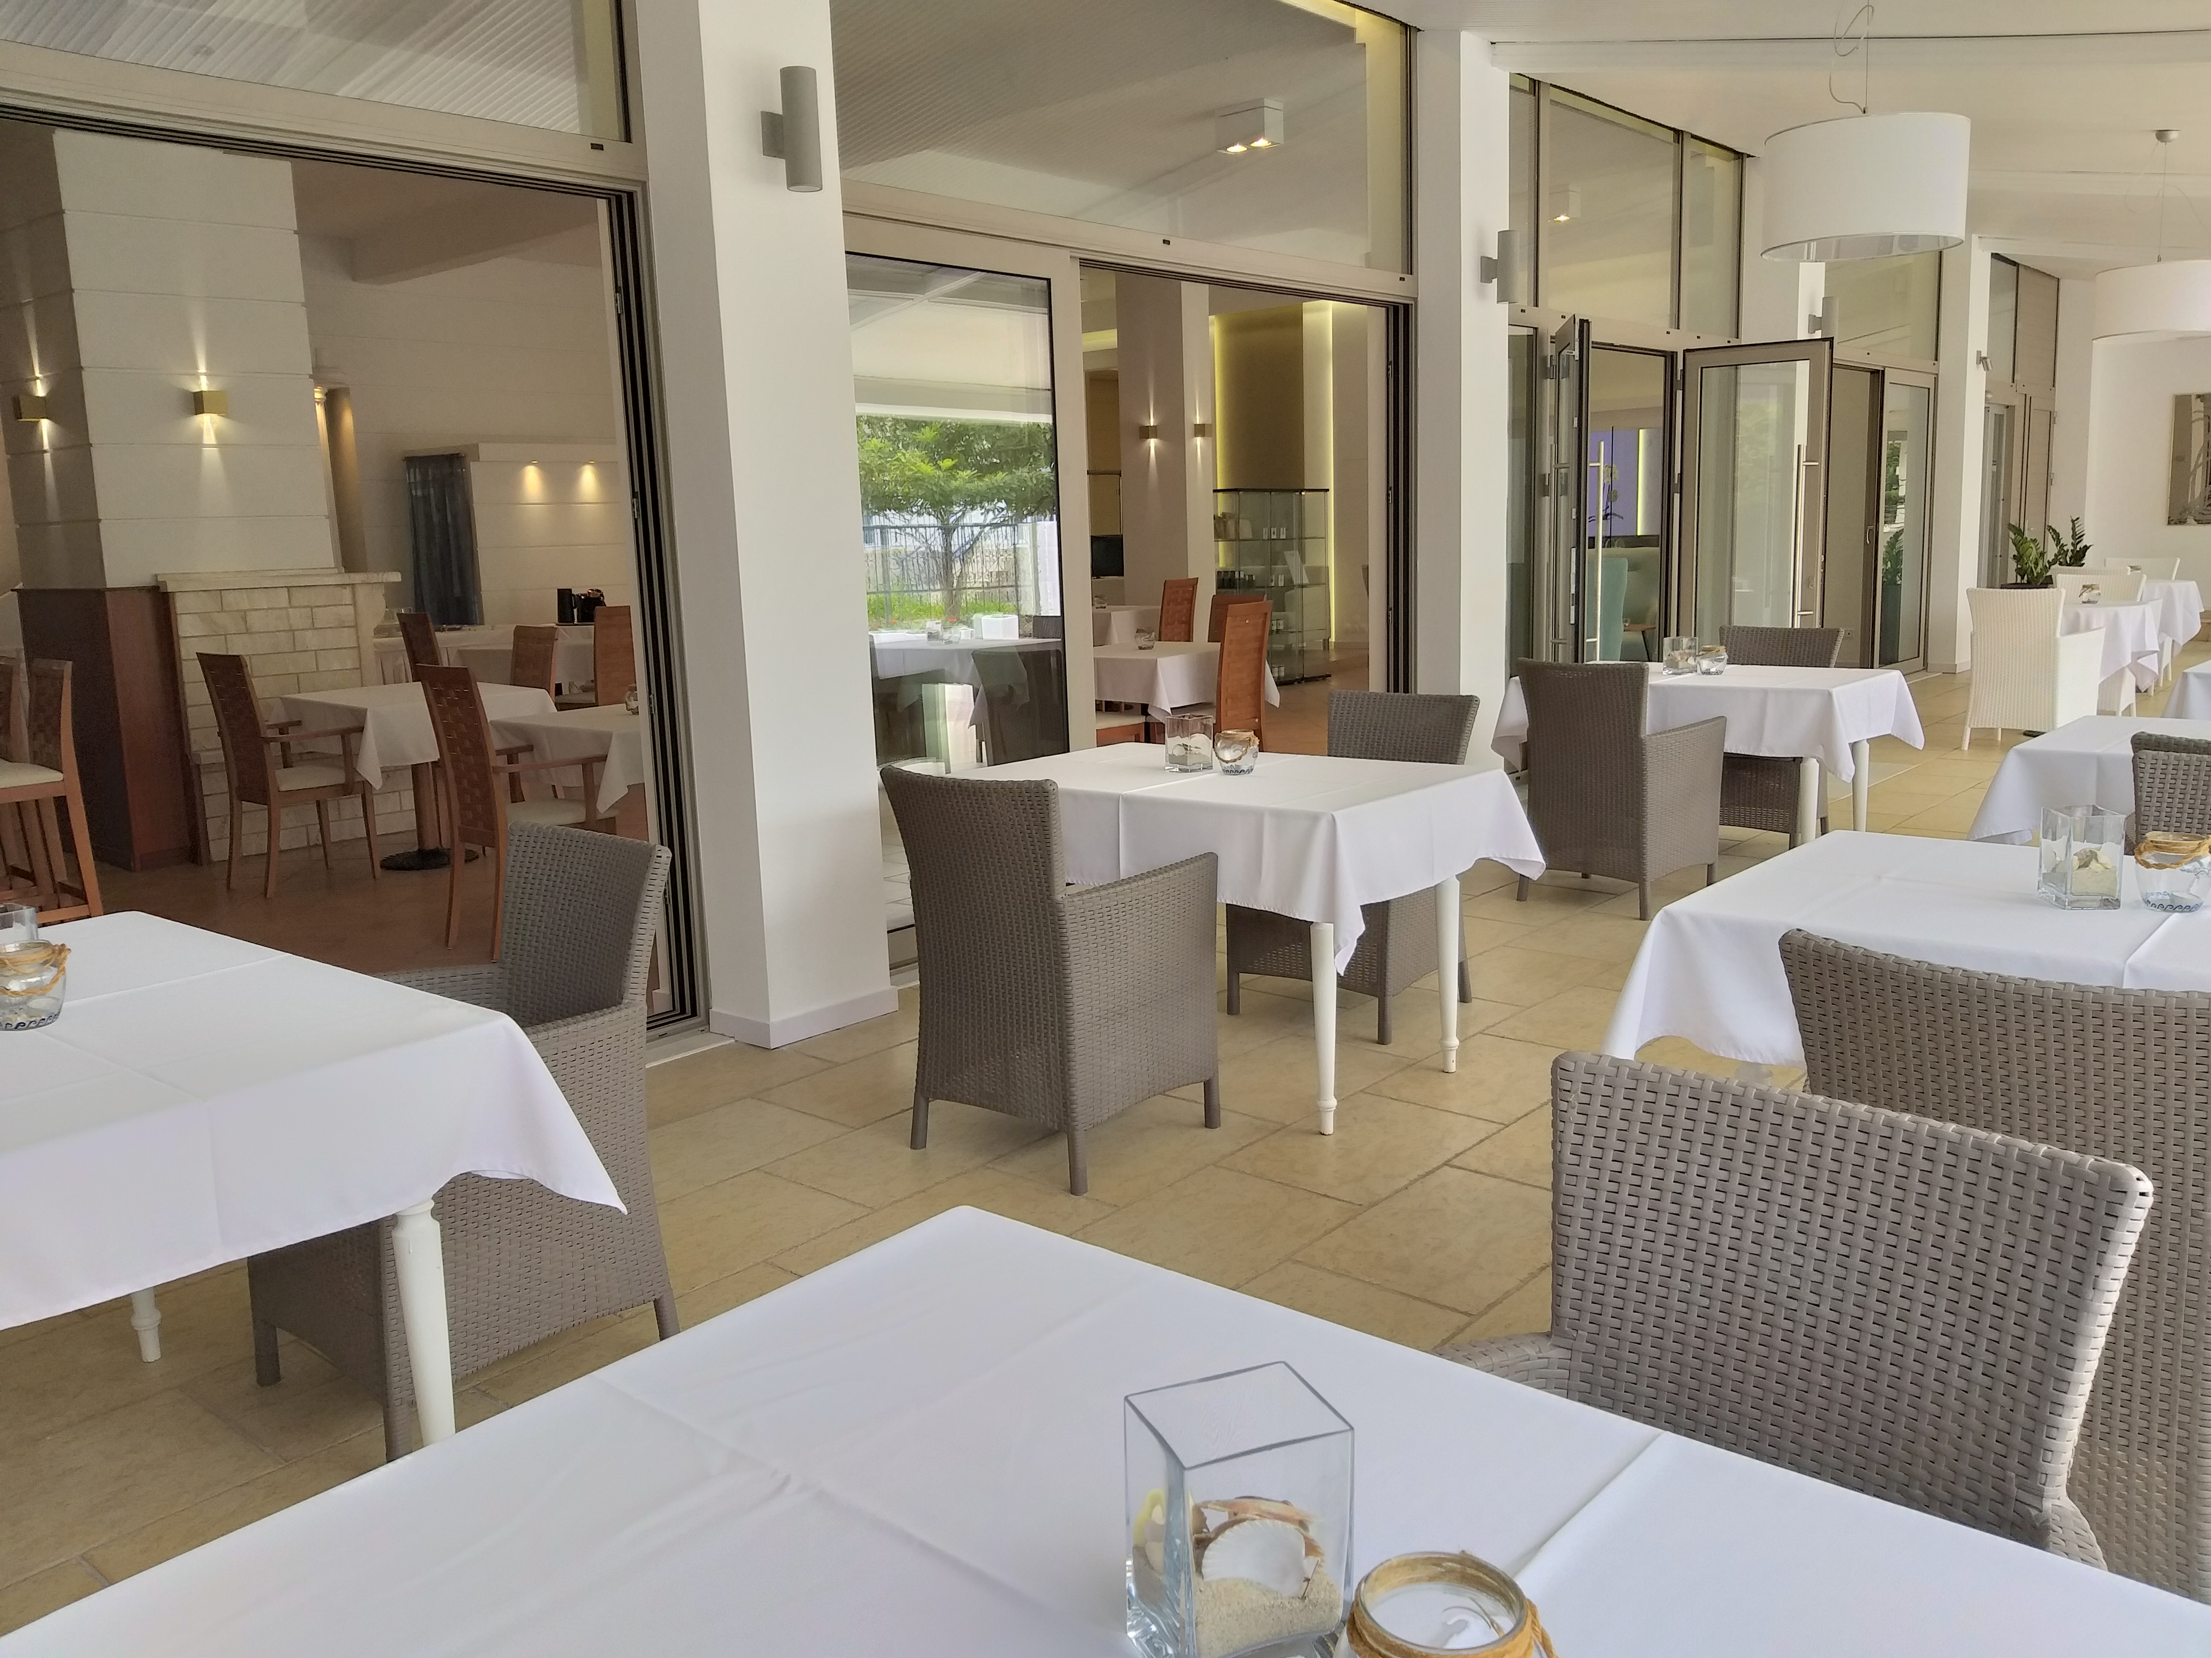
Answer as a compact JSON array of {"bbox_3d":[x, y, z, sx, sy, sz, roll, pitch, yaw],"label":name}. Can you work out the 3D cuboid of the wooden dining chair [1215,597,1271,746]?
[{"bbox_3d":[0.529,-0.634,8.397,0.570,1.000,0.530,7,14,41],"label":"wooden dining chair"}]

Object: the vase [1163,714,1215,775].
[{"bbox_3d":[0.222,-0.220,4.288,0.084,0.135,0.084,-6,11,-22],"label":"vase"}]

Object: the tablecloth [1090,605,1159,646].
[{"bbox_3d":[-0.002,-1.677,13.971,0.950,0.330,1.050,6,13,40],"label":"tablecloth"}]

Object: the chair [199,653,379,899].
[{"bbox_3d":[-3.522,-0.262,7.139,0.540,1.015,0.560,7,13,41],"label":"chair"}]

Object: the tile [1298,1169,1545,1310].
[{"bbox_3d":[0.691,0.790,3.233,0.400,0.010,0.600,7,13,41],"label":"tile"}]

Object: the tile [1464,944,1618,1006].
[{"bbox_3d":[1.249,0.452,5.068,0.400,0.010,0.600,7,13,41],"label":"tile"}]

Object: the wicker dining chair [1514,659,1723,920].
[{"bbox_3d":[1.845,-0.181,5.989,0.535,0.880,0.565,8,14,44],"label":"wicker dining chair"}]

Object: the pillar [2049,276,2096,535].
[{"bbox_3d":[9.149,-3.421,15.745,0.380,3.370,0.460,7,13,41],"label":"pillar"}]

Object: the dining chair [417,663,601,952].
[{"bbox_3d":[-2.097,-0.095,5.961,0.530,1.020,0.560,7,14,43],"label":"dining chair"}]

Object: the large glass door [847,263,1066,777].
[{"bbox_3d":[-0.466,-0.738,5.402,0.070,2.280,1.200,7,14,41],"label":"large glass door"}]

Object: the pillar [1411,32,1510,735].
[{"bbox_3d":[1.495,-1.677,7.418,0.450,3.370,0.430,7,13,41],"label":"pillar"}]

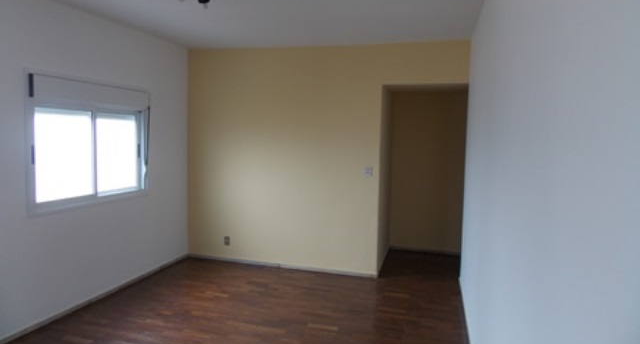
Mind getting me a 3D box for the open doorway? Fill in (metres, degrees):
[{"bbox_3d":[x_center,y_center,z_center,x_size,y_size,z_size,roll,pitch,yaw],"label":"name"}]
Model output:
[{"bbox_3d":[1.105,0.135,4.611,0.878,2.120,0.200,2,5,15],"label":"open doorway"}]

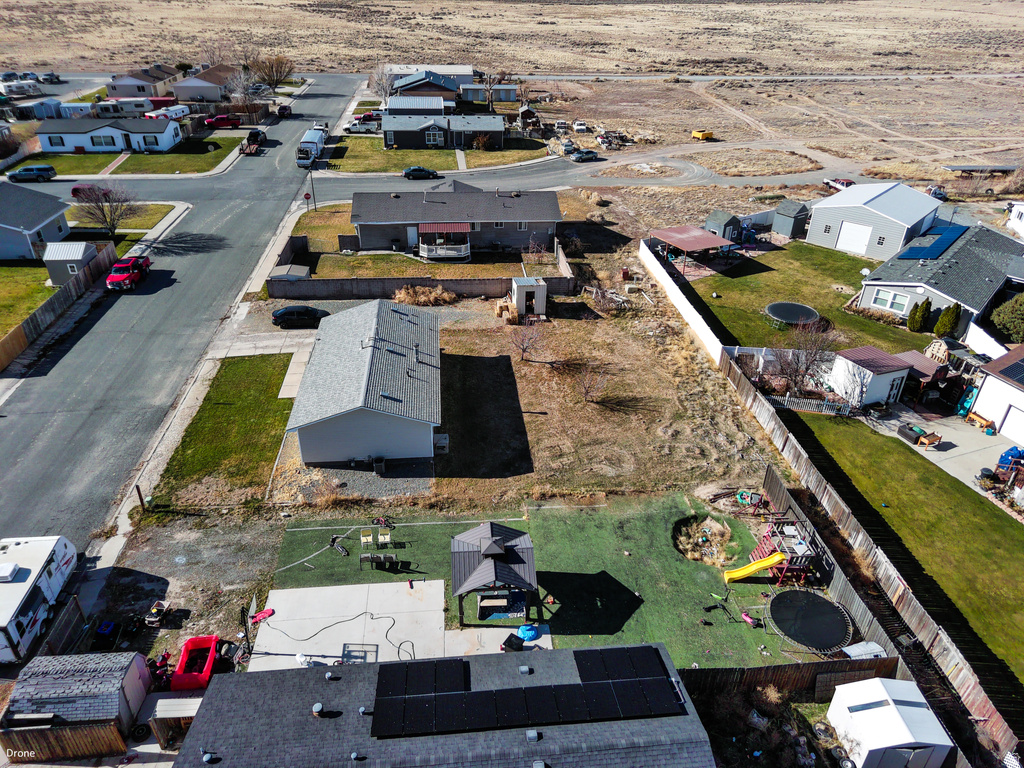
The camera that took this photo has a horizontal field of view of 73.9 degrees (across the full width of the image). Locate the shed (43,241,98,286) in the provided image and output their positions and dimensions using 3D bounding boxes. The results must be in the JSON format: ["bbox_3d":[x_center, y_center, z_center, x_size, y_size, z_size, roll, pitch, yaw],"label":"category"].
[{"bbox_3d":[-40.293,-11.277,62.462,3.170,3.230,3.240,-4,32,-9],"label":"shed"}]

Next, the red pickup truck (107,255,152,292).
[{"bbox_3d":[-34.489,-10.223,61.348,2.070,1.960,5.850,-2,31,-5],"label":"red pickup truck"}]

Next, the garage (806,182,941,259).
[{"bbox_3d":[40.025,-18.421,74.788,9.600,4.930,12.200,26,39,34],"label":"garage"}]

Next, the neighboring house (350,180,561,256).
[{"bbox_3d":[-5.941,-18.428,74.282,22.000,4.900,11.000,-2,32,-6],"label":"neighboring house"}]

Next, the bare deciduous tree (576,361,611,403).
[{"bbox_3d":[5.677,-0.138,47.133,2.400,2.800,2.300,-2,32,-6],"label":"bare deciduous tree"}]

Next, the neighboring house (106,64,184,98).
[{"bbox_3d":[-79.302,-66.019,148.262,9.996,4.214,19.894,-2,31,-6],"label":"neighboring house"}]

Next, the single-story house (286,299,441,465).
[{"bbox_3d":[-9.032,-0.803,44.926,8.640,3.932,14.457,-2,31,-5],"label":"single-story house"}]

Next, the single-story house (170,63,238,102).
[{"bbox_3d":[-66.449,-66.746,150.147,9.770,4.490,22.200,-2,32,-6],"label":"single-story house"}]

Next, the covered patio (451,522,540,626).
[{"bbox_3d":[-0.875,8.465,30.451,3.570,3.470,3.500,-2,31,-5],"label":"covered patio"}]

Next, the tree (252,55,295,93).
[{"bbox_3d":[-53.166,-69.026,151.956,8.800,7.200,8.600,-2,32,-6],"label":"tree"}]

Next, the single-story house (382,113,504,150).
[{"bbox_3d":[-11.394,-42.453,113.611,19.800,4.350,9.100,-3,32,-7],"label":"single-story house"}]

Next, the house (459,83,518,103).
[{"bbox_3d":[-4.880,-63.390,148.123,11.956,2.842,4.802,-2,31,-5],"label":"house"}]

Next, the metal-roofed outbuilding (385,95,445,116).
[{"bbox_3d":[-18.482,-53.746,132.434,10.380,3.990,9.380,-2,32,-6],"label":"metal-roofed outbuilding"}]

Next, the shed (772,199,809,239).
[{"bbox_3d":[32.561,-19.452,79.357,3.150,3.420,2.400,-24,40,-36],"label":"shed"}]

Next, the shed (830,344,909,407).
[{"bbox_3d":[25.520,-0.606,48.779,3.280,2.950,3.740,-9,33,-17],"label":"shed"}]

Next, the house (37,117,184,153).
[{"bbox_3d":[-62.089,-39.062,105.752,18.400,4.050,8.600,-3,32,-7],"label":"house"}]

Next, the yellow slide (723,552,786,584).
[{"bbox_3d":[11.510,8.783,32.339,2.750,1.420,0.550,-3,32,-7],"label":"yellow slide"}]

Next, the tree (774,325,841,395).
[{"bbox_3d":[20.232,-1.829,46.687,4.600,5.000,4.400,-2,31,-5],"label":"tree"}]

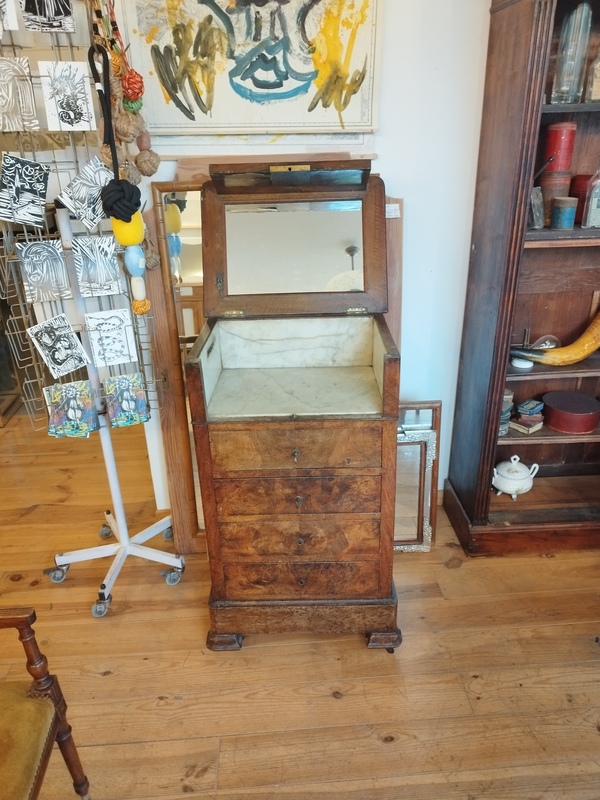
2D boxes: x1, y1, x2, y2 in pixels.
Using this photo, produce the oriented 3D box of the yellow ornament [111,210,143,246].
[{"bbox_3d":[-0.457,-0.458,1.470,0.084,0.099,0.084,-2,25,1],"label":"yellow ornament"}]

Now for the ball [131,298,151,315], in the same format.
[{"bbox_3d":[-0.449,-0.262,1.563,0.053,0.046,0.052,-1,25,1],"label":"ball"}]

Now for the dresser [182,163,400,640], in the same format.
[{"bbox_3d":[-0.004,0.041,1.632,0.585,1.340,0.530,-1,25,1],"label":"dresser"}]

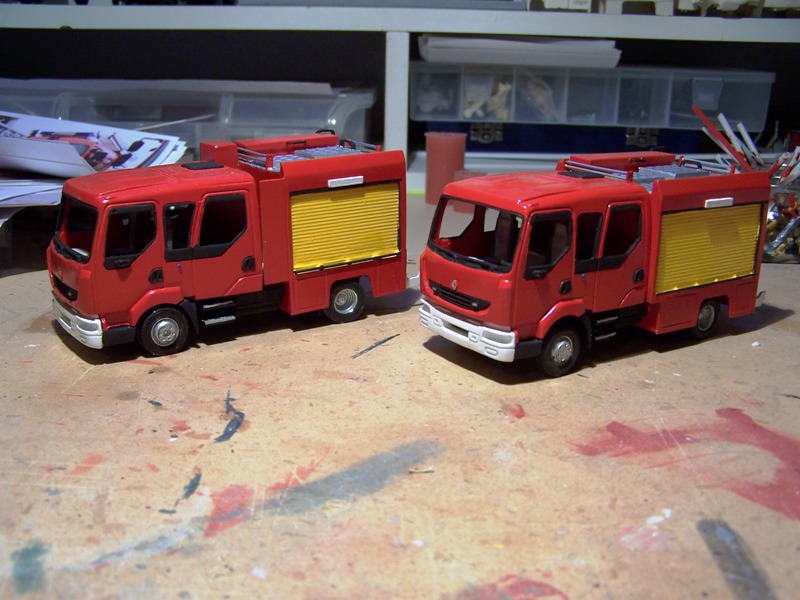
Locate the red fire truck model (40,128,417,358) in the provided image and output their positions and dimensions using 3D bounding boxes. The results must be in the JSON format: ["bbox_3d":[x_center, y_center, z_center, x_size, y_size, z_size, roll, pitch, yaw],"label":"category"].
[{"bbox_3d":[-0.068,-0.027,0.355,0.137,0.074,0.059,-10,20,-34],"label":"red fire truck model"}]

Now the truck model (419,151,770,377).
[{"bbox_3d":[0.076,-0.020,0.344,0.135,0.070,0.059,-9,19,-31],"label":"truck model"}]

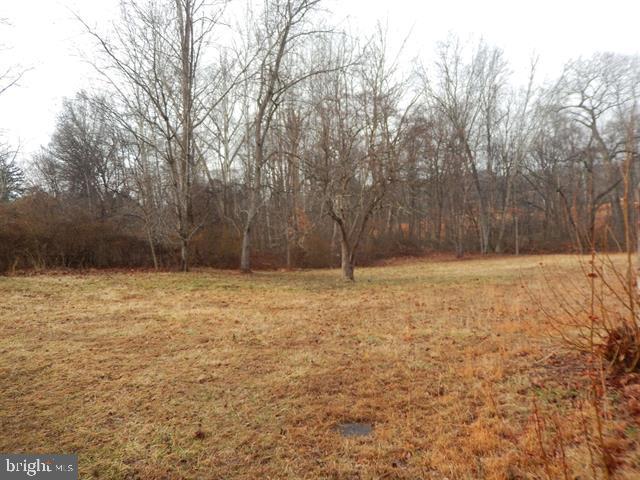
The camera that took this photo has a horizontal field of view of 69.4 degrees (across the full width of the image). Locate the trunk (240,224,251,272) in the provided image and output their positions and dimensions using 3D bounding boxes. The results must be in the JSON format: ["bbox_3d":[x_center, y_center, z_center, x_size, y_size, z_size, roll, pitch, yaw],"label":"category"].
[{"bbox_3d":[-3.594,0.410,22.300,0.468,2.316,0.440,0,0,0],"label":"trunk"}]

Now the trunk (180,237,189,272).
[{"bbox_3d":[-6.538,0.700,22.300,0.374,1.737,0.360,0,0,0],"label":"trunk"}]

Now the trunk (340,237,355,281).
[{"bbox_3d":[1.059,0.712,17.800,0.523,1.695,0.460,0,0,0],"label":"trunk"}]

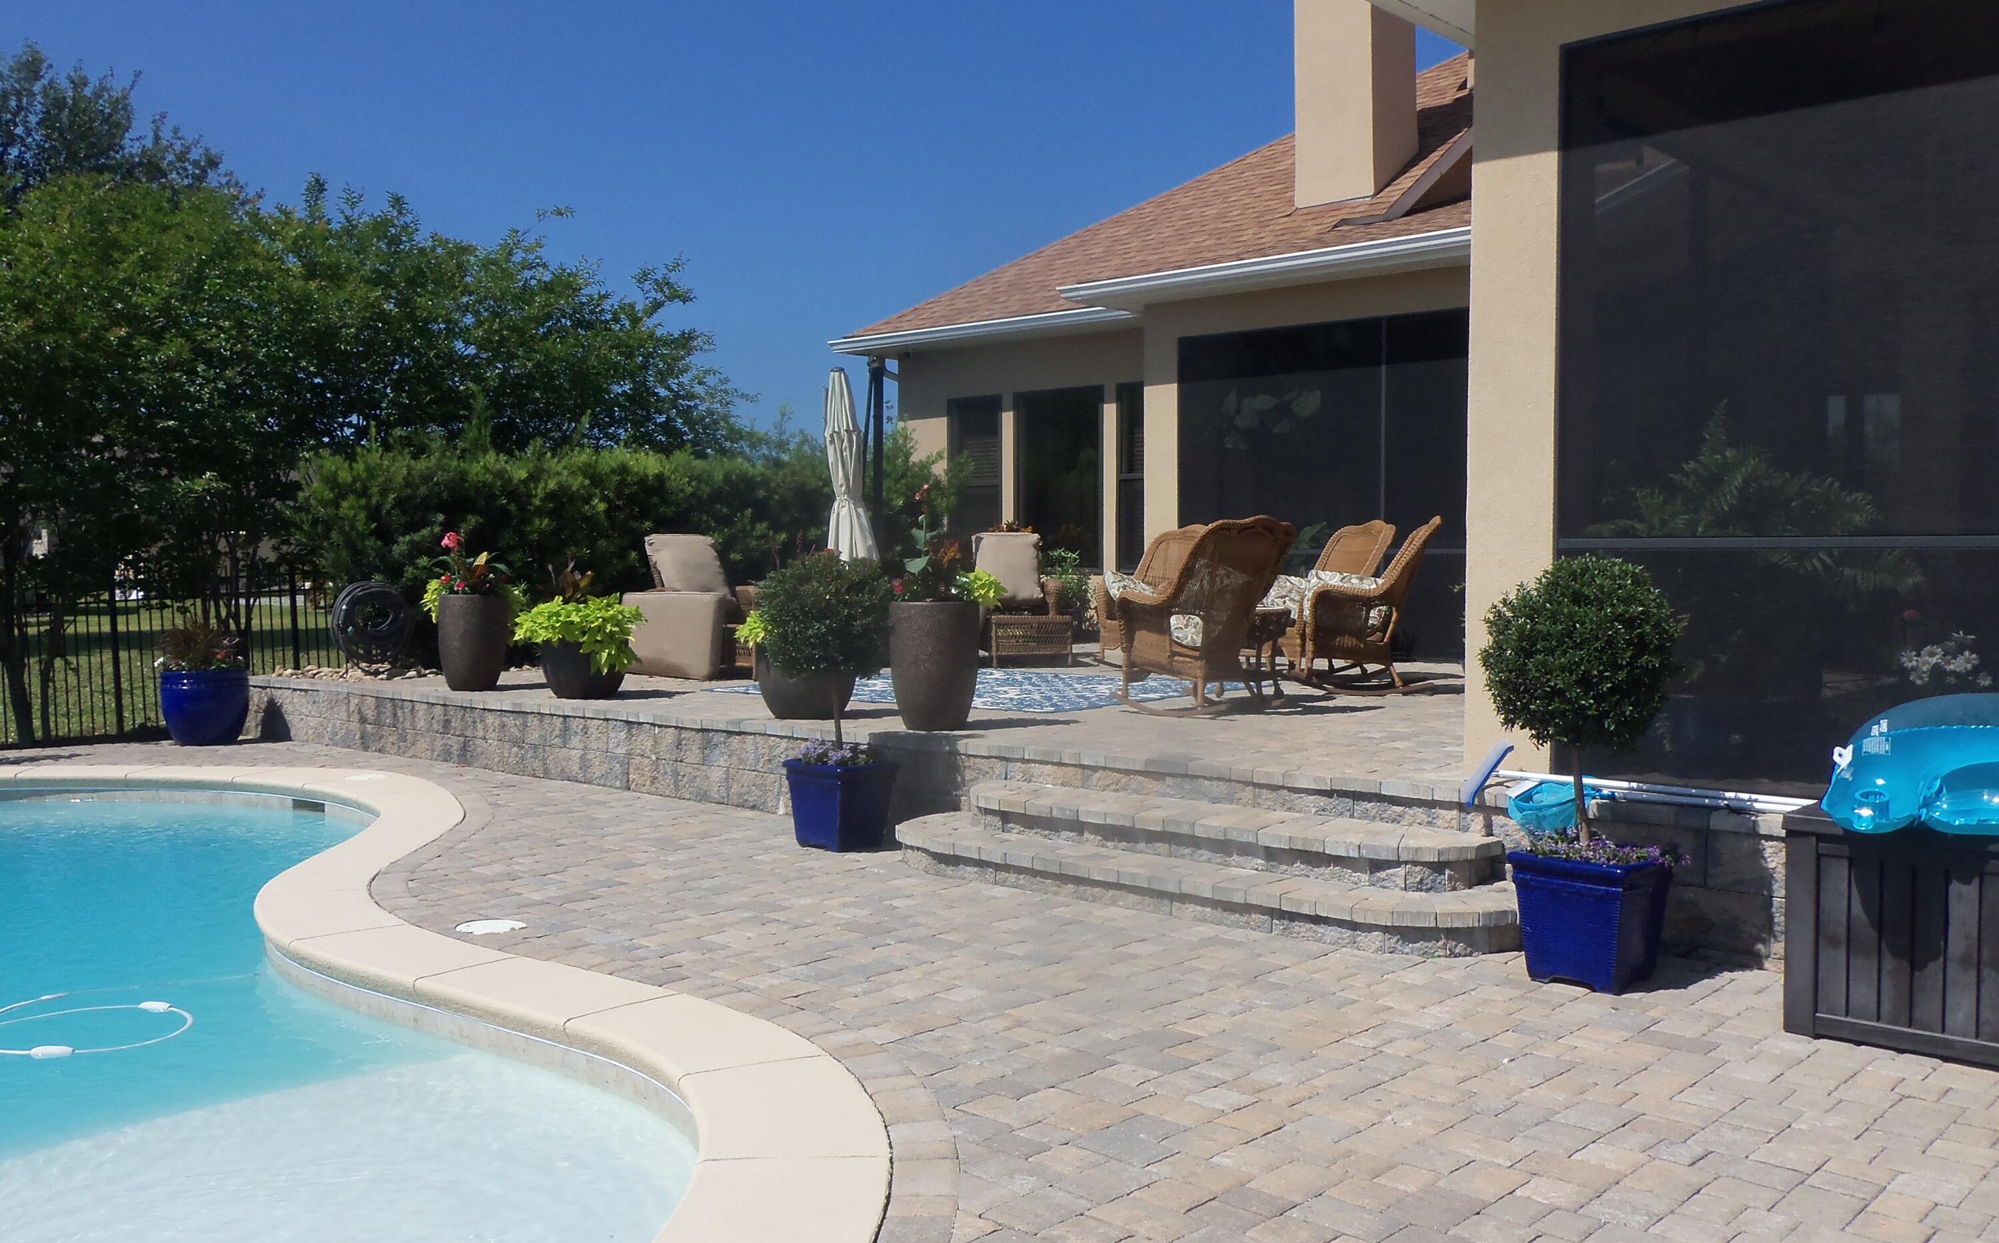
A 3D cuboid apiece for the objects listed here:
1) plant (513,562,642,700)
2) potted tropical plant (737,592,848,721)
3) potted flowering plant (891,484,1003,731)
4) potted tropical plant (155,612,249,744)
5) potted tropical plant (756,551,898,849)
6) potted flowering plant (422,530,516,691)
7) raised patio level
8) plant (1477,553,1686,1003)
[{"bbox_3d":[-2.710,0.053,10.458,0.820,0.870,0.820,0,3,0],"label":"plant"},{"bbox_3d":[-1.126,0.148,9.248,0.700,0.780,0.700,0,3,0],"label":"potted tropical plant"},{"bbox_3d":[-0.323,-0.082,8.607,0.590,1.290,0.590,0,3,0],"label":"potted flowering plant"},{"bbox_3d":[-5.874,0.422,11.953,0.690,0.950,0.690,2,3,41],"label":"potted tropical plant"},{"bbox_3d":[-0.805,0.374,7.732,0.660,1.390,0.660,2,3,41],"label":"potted tropical plant"},{"bbox_3d":[-3.614,-0.077,11.092,0.630,1.080,0.630,2,3,41],"label":"potted flowering plant"},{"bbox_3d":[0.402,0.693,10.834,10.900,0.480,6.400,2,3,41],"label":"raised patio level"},{"bbox_3d":[1.923,0.484,5.309,0.640,1.370,0.640,2,3,41],"label":"plant"}]

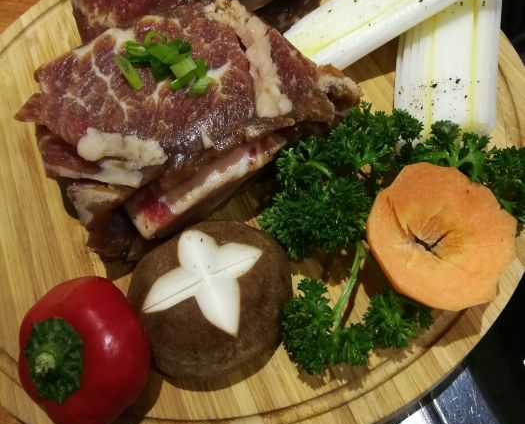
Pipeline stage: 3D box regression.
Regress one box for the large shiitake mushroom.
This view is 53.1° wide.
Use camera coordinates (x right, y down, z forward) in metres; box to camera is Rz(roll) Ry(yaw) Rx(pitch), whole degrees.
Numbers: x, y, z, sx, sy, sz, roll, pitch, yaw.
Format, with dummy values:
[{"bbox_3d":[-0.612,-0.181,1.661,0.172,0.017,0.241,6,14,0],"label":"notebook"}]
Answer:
[{"bbox_3d":[-0.018,0.027,0.177,0.056,0.029,0.056,0,62,8],"label":"large shiitake mushroom"}]

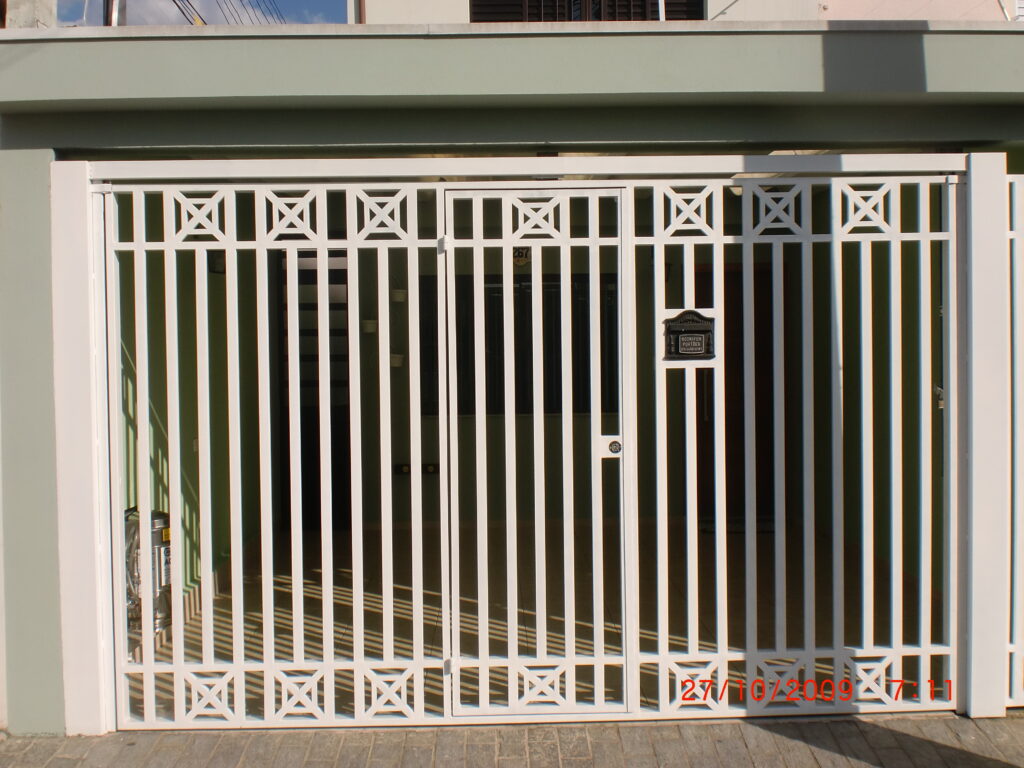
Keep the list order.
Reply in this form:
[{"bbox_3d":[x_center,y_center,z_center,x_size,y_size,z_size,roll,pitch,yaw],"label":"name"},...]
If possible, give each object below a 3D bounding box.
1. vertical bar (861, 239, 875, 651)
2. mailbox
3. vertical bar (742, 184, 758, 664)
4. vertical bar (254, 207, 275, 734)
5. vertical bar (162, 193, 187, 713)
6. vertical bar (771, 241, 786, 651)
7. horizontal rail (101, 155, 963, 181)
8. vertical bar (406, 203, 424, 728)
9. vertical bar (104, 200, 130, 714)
[{"bbox_3d":[1.481,0.256,4.332,0.041,1.713,0.027,-1,1,-2],"label":"vertical bar"},{"bbox_3d":[0.731,-0.201,4.323,0.205,0.206,0.110,-1,1,-2],"label":"mailbox"},{"bbox_3d":[0.988,0.230,4.318,0.041,2.103,0.027,-1,1,-2],"label":"vertical bar"},{"bbox_3d":[-1.016,0.302,4.266,0.041,2.185,0.027,-1,1,-2],"label":"vertical bar"},{"bbox_3d":[-1.386,0.312,4.256,0.041,2.185,0.027,-1,1,-2],"label":"vertical bar"},{"bbox_3d":[1.112,0.260,4.322,0.041,1.709,0.027,-1,1,-2],"label":"vertical bar"},{"bbox_3d":[0.089,-0.895,4.277,3.614,0.072,0.065,-1,1,-2],"label":"horizontal rail"},{"bbox_3d":[-0.399,0.299,4.283,0.041,2.194,0.027,-1,1,-2],"label":"vertical bar"},{"bbox_3d":[-1.626,0.311,4.261,0.036,2.198,0.050,-1,1,-2],"label":"vertical bar"}]

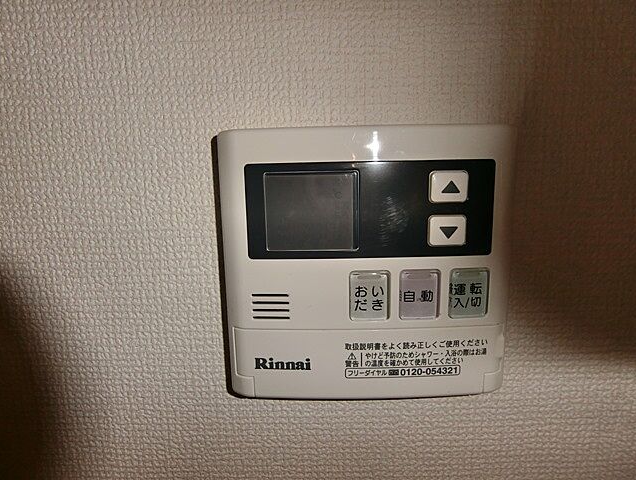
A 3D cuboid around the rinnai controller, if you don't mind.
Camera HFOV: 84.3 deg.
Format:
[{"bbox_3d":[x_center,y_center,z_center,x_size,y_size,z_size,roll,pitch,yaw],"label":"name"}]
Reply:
[{"bbox_3d":[0.021,0.012,0.158,0.126,0.120,0.020,-1,7,0],"label":"rinnai controller"}]

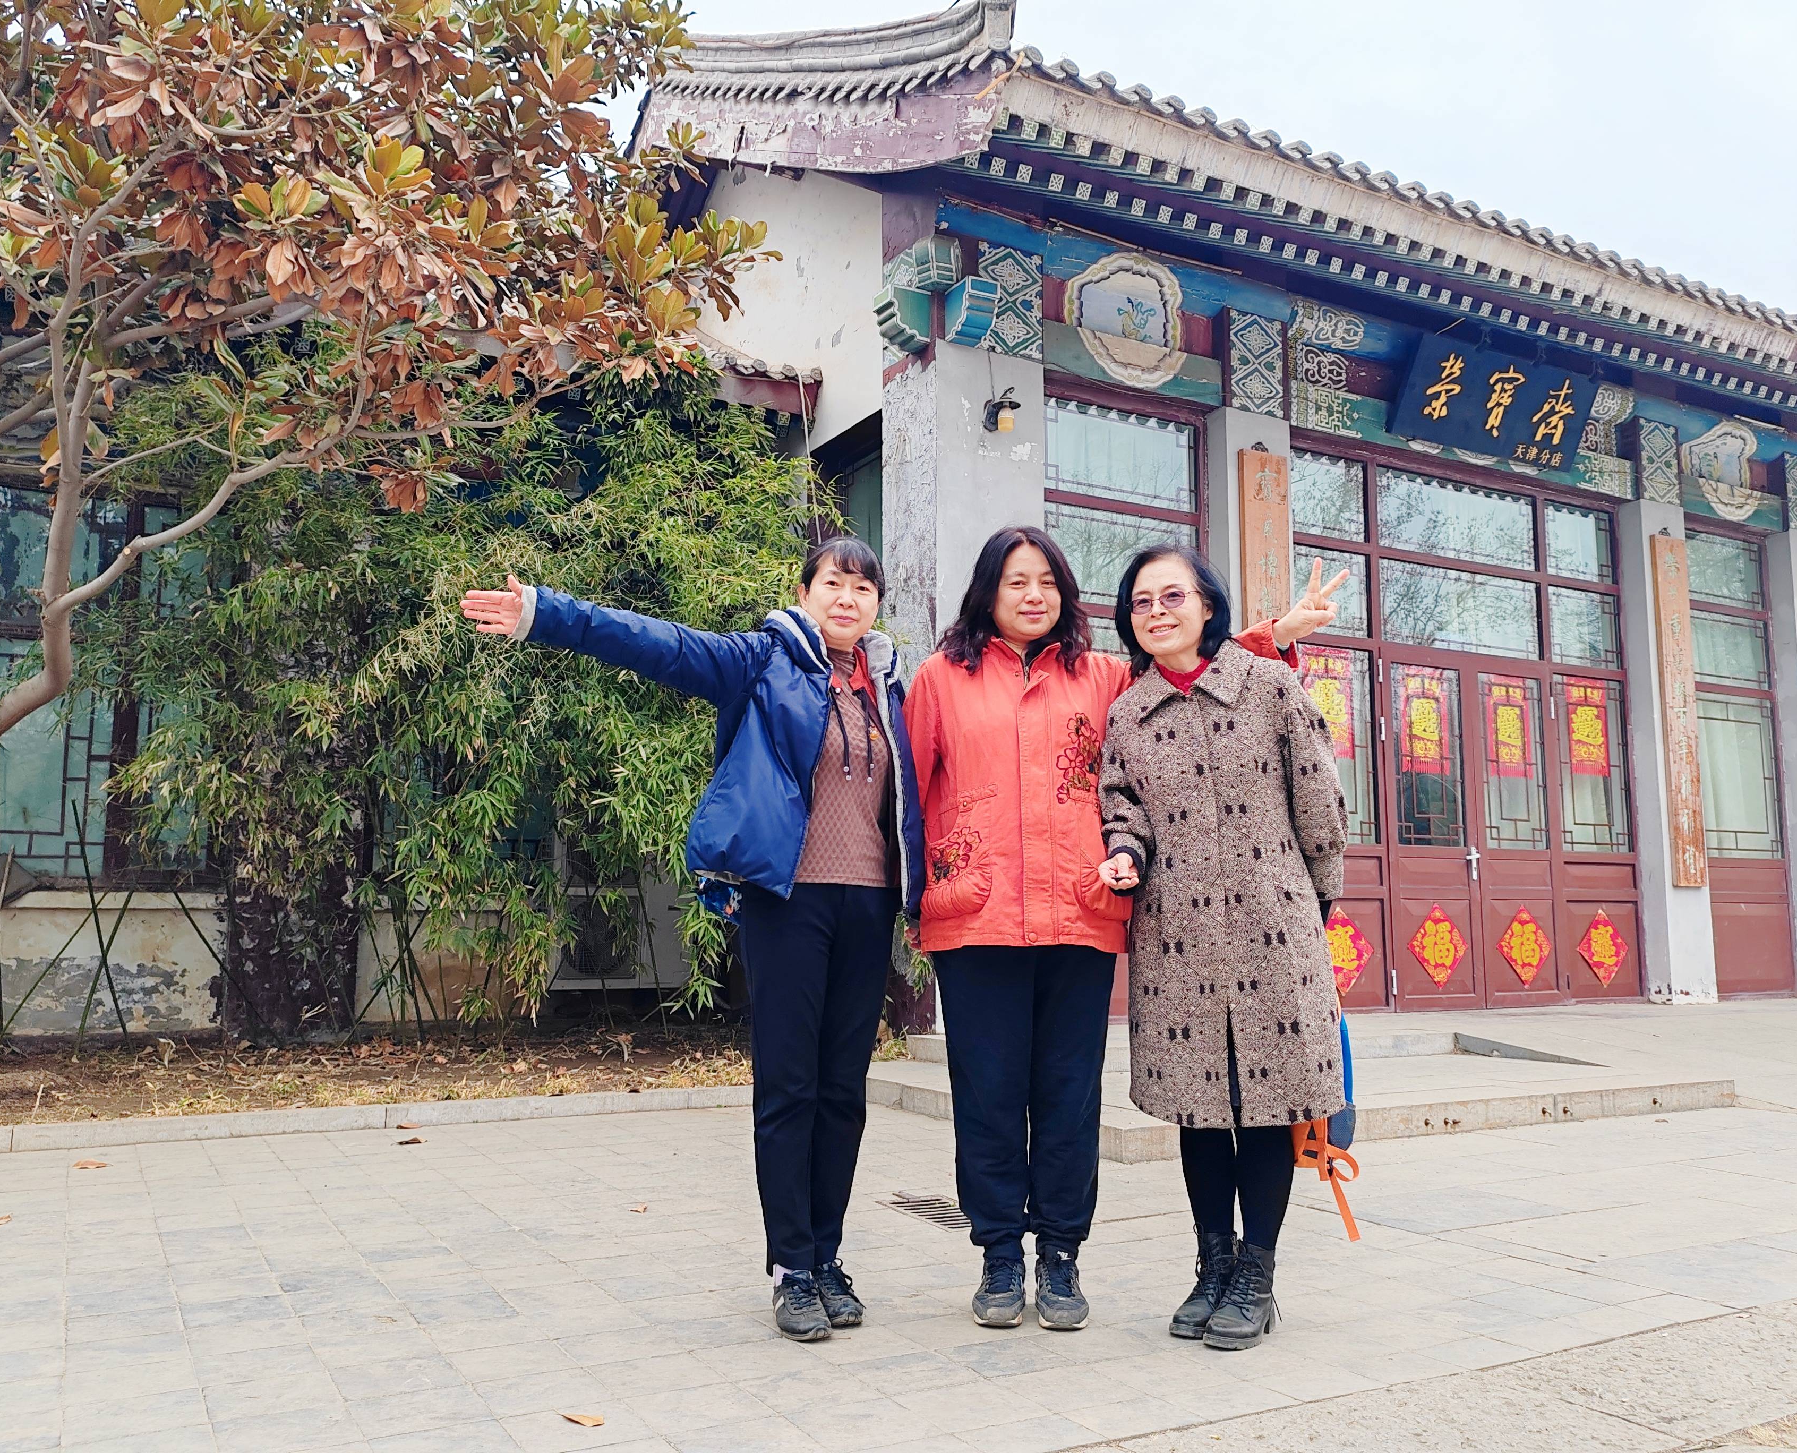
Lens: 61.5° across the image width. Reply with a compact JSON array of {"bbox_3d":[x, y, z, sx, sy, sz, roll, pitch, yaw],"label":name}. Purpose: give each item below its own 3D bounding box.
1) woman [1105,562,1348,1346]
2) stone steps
[{"bbox_3d":[0.647,0.405,3.100,0.500,1.584,0.370,-2,-8,18],"label":"woman"},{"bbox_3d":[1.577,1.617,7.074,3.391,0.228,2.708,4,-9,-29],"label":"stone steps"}]

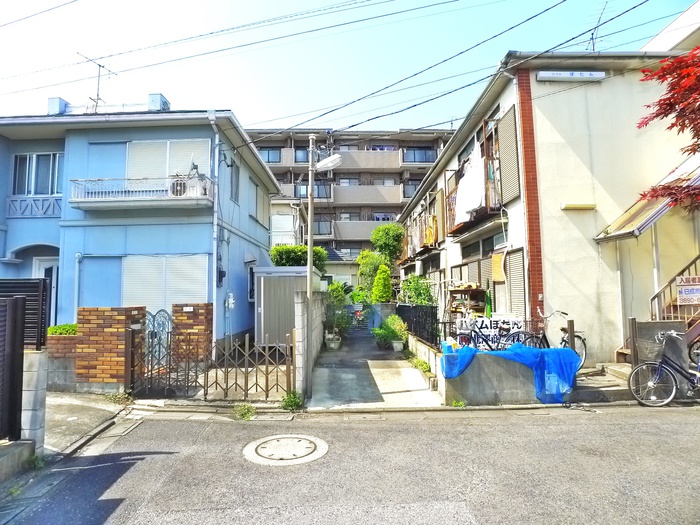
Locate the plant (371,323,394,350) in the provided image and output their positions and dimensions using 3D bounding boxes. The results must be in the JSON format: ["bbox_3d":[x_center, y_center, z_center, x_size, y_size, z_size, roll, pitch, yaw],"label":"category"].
[{"bbox_3d":[0.763,1.738,11.400,0.500,0.620,0.500,-1,-4,0],"label":"plant"}]

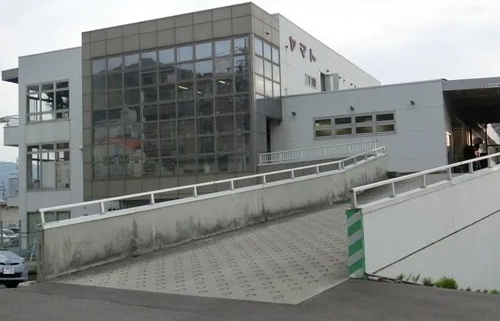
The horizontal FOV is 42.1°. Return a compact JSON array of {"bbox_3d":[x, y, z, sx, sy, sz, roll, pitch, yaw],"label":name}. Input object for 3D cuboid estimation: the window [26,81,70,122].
[{"bbox_3d":[-12.365,-3.545,39.881,3.367,2.484,0.180,-4,-5,25],"label":"window"}]

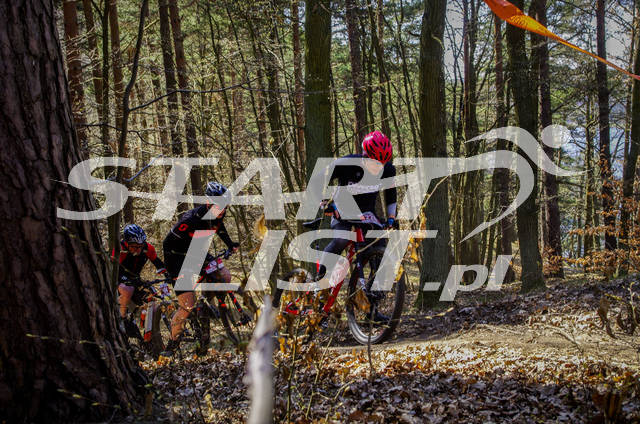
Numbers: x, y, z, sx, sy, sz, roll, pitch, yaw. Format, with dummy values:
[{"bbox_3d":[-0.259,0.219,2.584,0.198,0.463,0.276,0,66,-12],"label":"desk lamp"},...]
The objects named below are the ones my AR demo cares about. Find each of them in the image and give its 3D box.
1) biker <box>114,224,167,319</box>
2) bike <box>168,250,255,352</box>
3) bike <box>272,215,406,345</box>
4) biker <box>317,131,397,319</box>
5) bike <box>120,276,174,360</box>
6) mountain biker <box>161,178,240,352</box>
[{"bbox_3d":[-1.970,0.730,9.500,0.660,1.240,0.880,-2,1,-34],"label":"biker"},{"bbox_3d":[-1.030,0.931,8.718,0.700,1.060,1.840,-20,1,-32],"label":"bike"},{"bbox_3d":[0.109,0.562,7.289,0.700,1.060,1.840,10,-16,-30],"label":"bike"},{"bbox_3d":[0.277,0.098,7.200,0.620,1.480,0.750,-6,6,-33],"label":"biker"},{"bbox_3d":[-1.900,1.160,9.420,0.700,1.060,1.800,-2,-4,-34],"label":"bike"},{"bbox_3d":[-1.105,0.527,8.600,0.620,1.580,0.820,-6,6,-33],"label":"mountain biker"}]

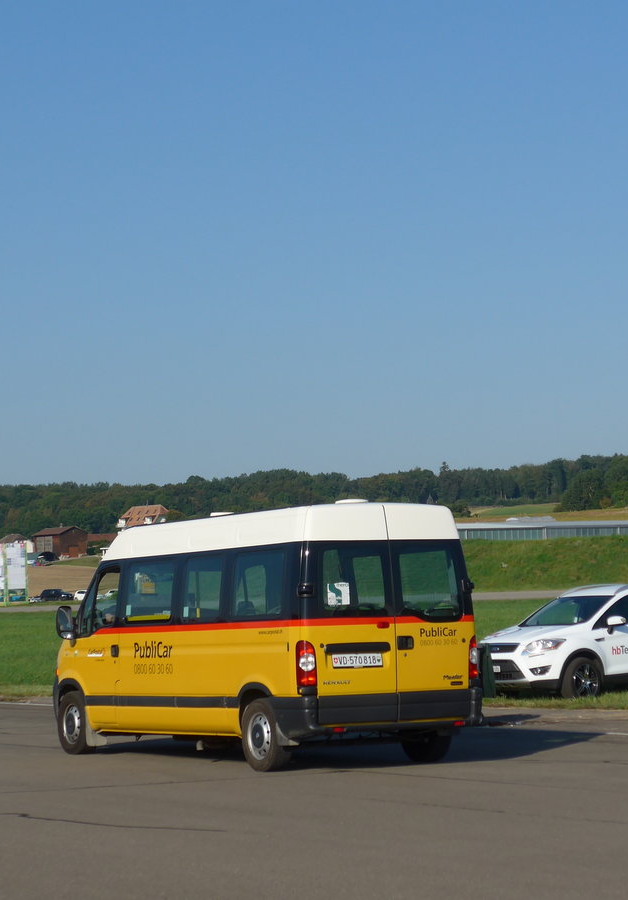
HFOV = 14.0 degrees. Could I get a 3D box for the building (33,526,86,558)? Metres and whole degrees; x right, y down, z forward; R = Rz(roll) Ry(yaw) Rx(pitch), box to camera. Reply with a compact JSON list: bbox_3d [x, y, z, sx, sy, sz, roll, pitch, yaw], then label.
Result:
[{"bbox_3d":[-57.112,20.799,576.806,9.000,7.200,8.300,-5,-5,44],"label":"building"}]

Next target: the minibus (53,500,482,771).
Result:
[{"bbox_3d":[-0.705,1.888,26.166,2.050,2.520,5.858,1,-4,-30],"label":"minibus"}]

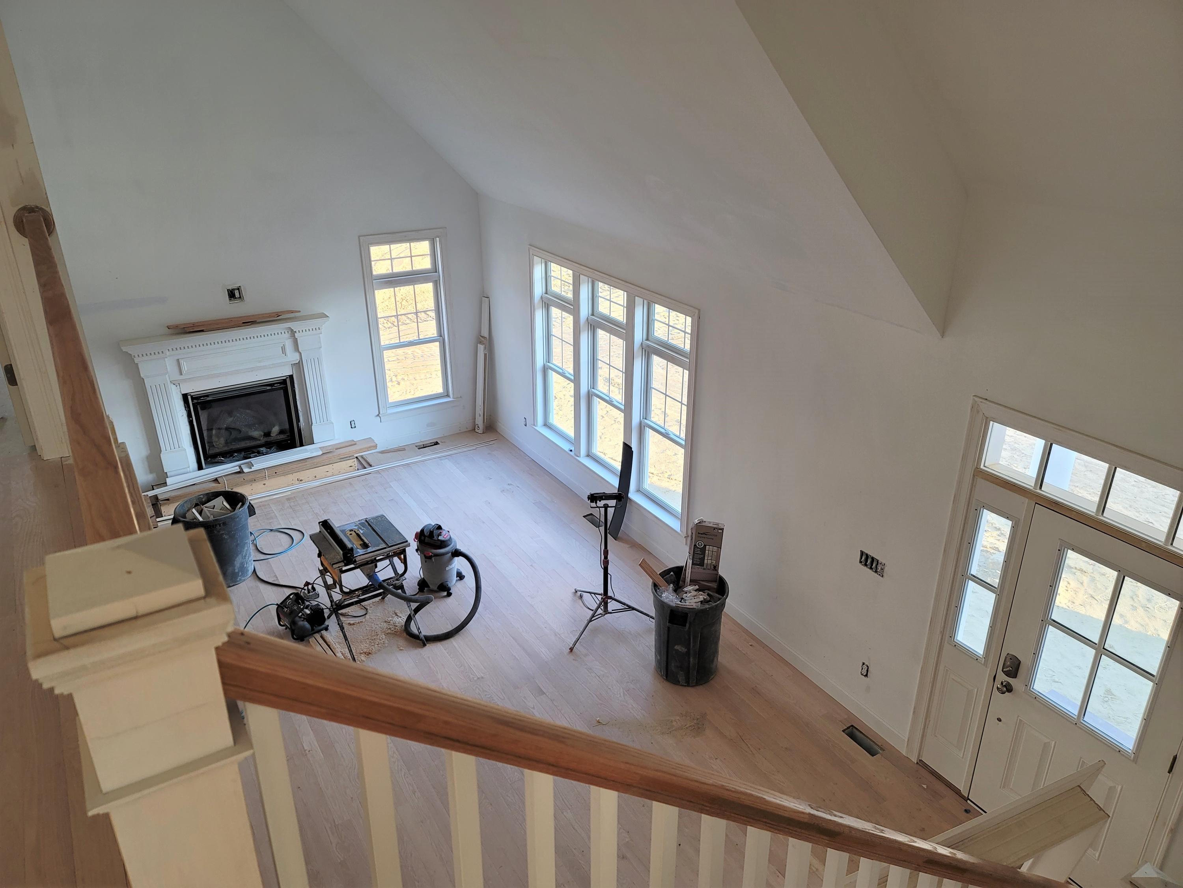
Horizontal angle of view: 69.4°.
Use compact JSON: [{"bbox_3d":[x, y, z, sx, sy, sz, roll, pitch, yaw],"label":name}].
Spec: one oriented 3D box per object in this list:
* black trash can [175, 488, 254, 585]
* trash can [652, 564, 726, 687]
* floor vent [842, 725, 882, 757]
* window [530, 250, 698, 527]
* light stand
[{"bbox_3d":[-3.225,0.835,7.401,0.630,0.690,0.570,-7,25,-14],"label":"black trash can"},{"bbox_3d":[0.707,1.335,6.245,0.570,0.700,0.600,3,24,7],"label":"trash can"},{"bbox_3d":[1.799,1.987,5.687,0.095,0.040,0.275,-14,28,-28],"label":"floor vent"},{"bbox_3d":[0.109,-0.616,7.977,0.130,1.990,2.780,-14,28,-28],"label":"window"},{"bbox_3d":[0.221,0.893,6.675,0.771,1.160,0.827,0,24,0],"label":"light stand"}]

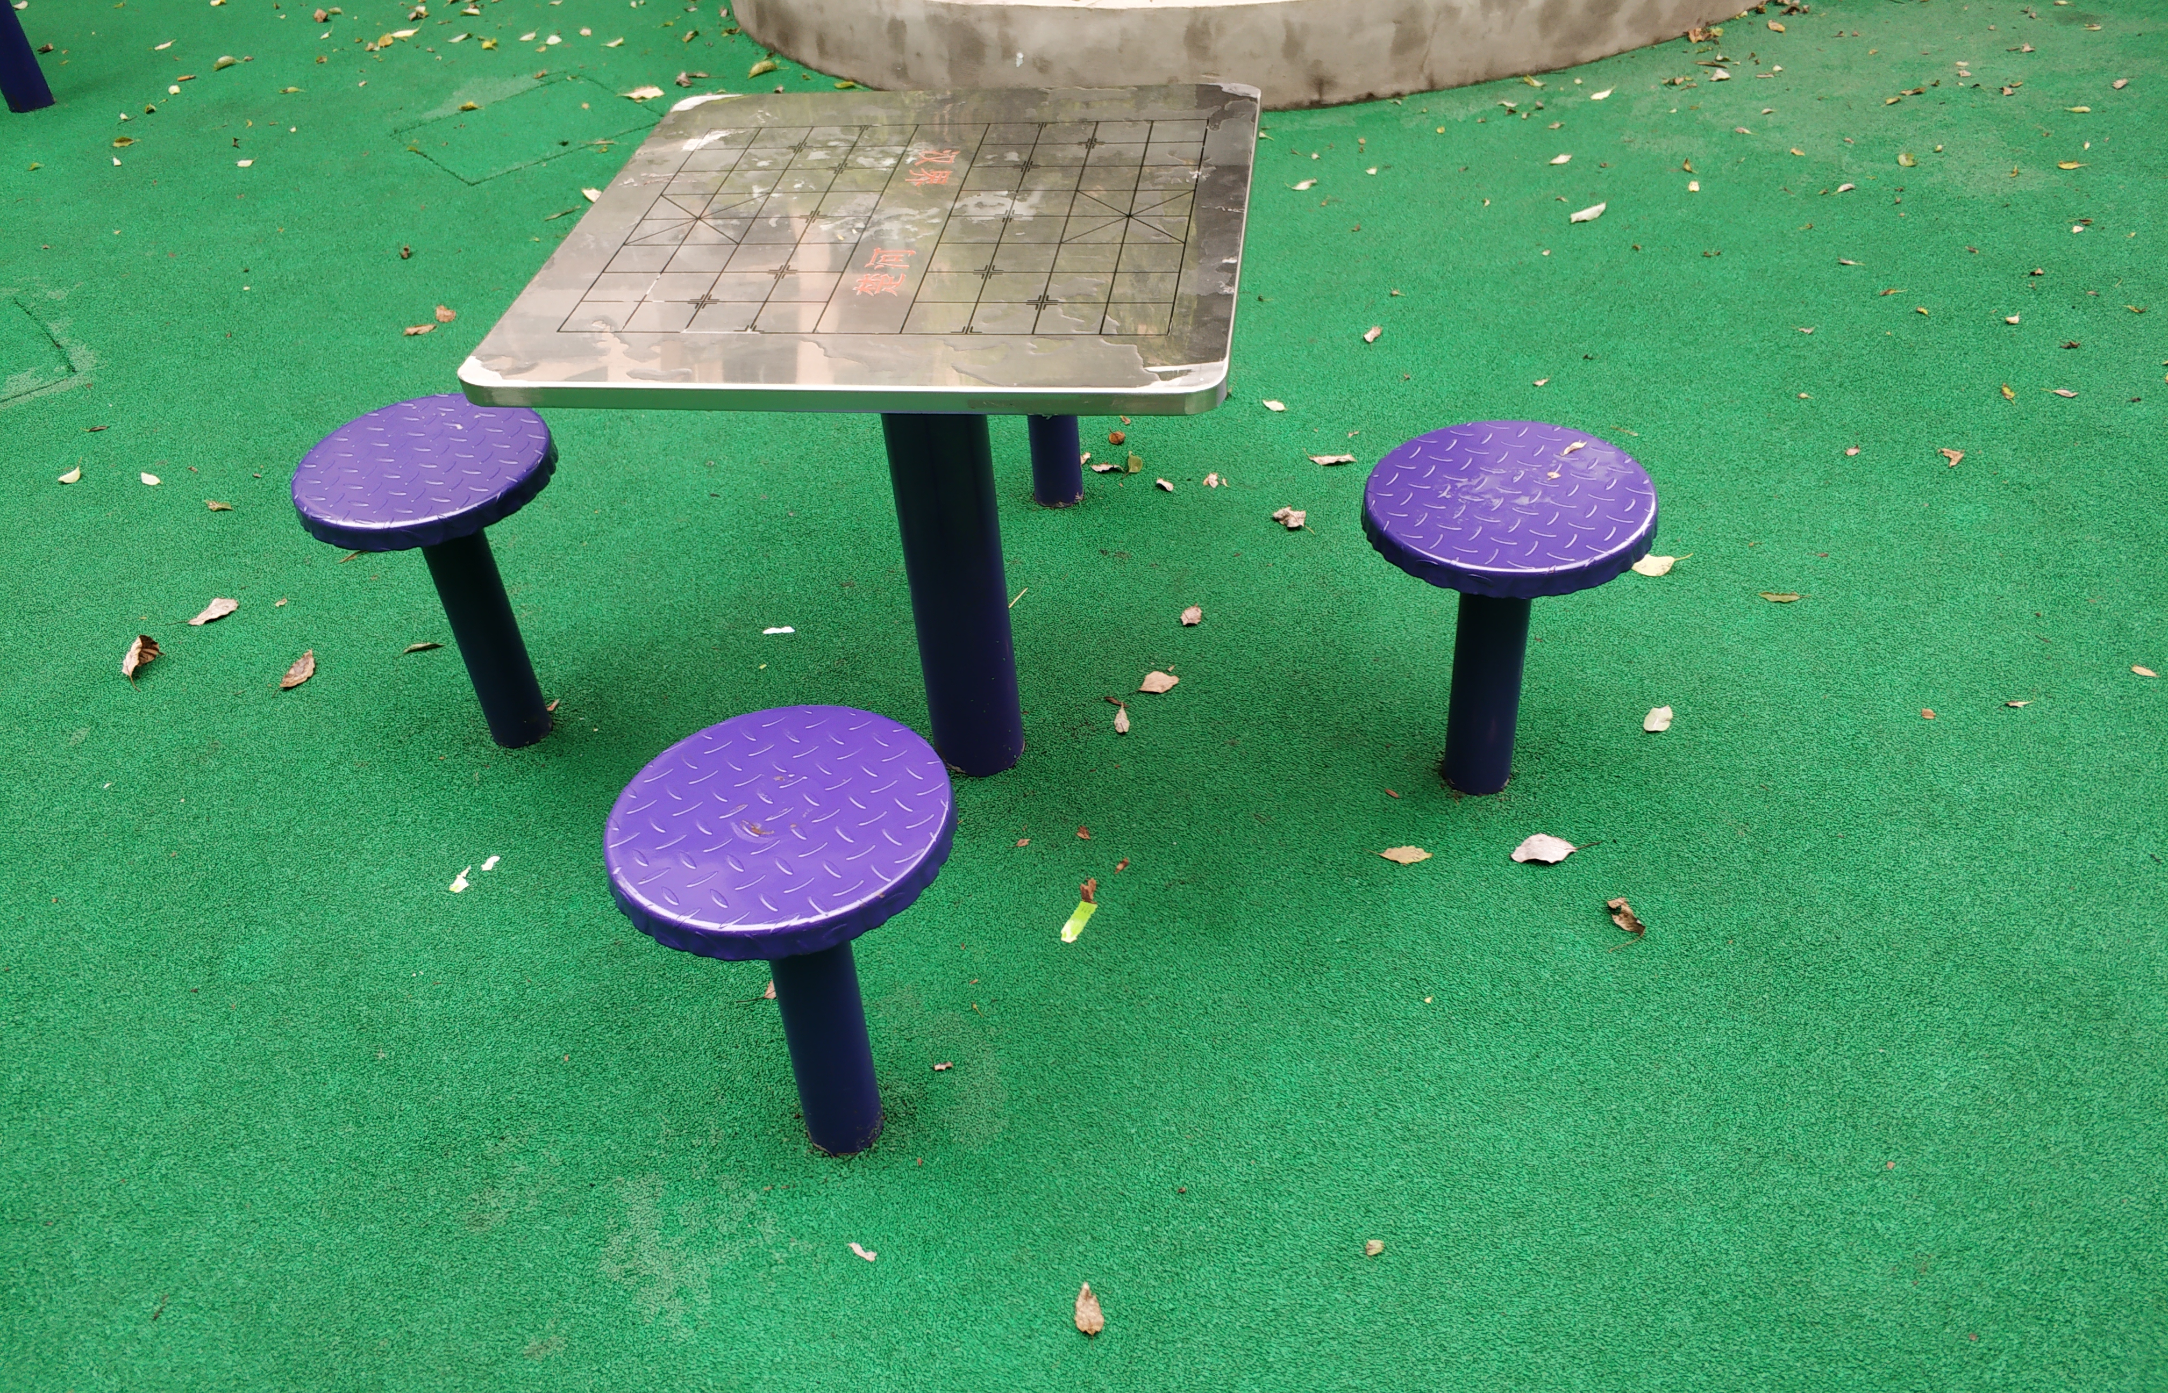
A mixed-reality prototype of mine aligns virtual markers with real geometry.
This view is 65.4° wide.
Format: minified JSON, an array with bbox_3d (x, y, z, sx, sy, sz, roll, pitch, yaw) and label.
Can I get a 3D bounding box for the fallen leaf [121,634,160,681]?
[{"bbox_3d":[-1.368,-0.055,2.453,0.039,0.030,0.059,17,45,23],"label":"fallen leaf"}]

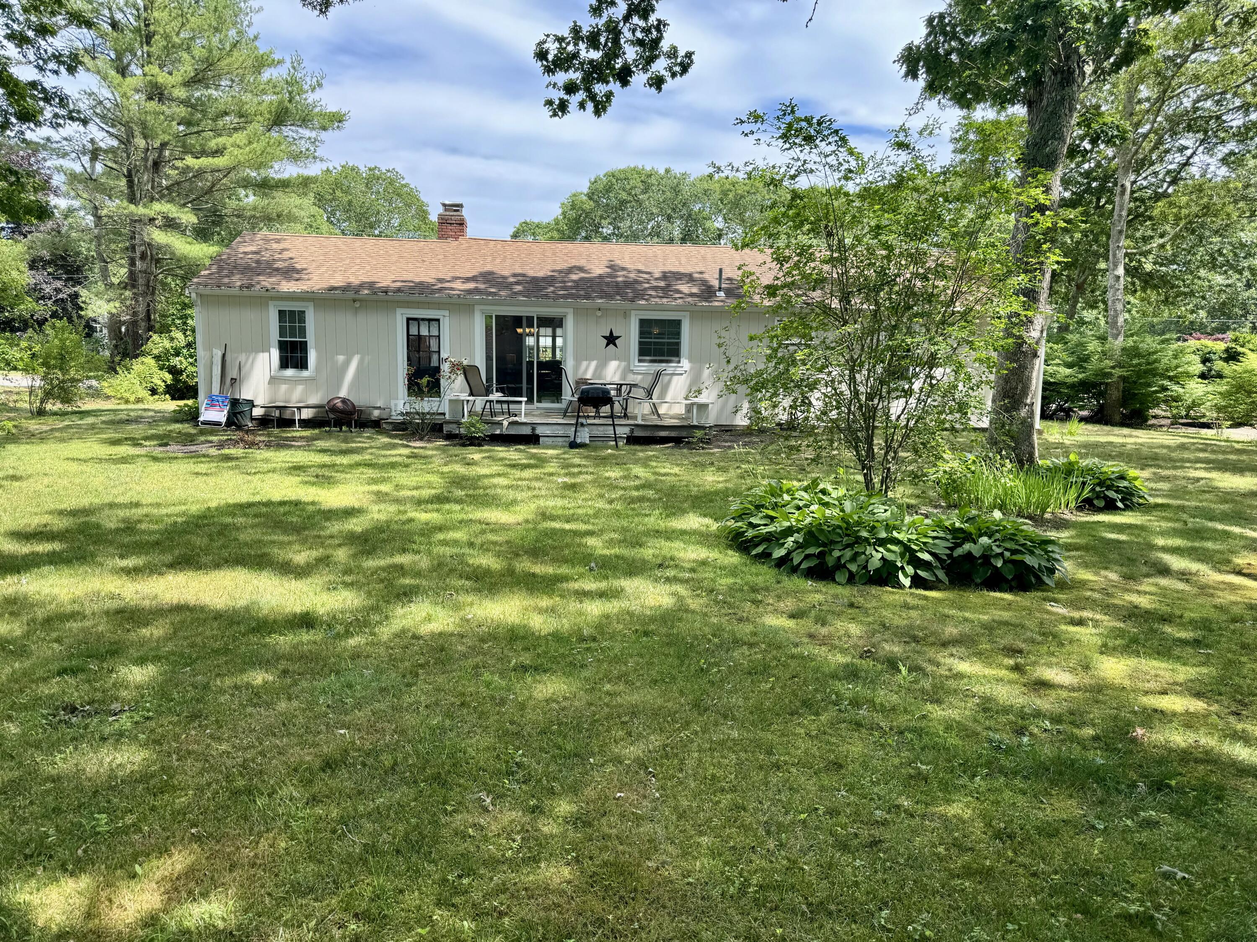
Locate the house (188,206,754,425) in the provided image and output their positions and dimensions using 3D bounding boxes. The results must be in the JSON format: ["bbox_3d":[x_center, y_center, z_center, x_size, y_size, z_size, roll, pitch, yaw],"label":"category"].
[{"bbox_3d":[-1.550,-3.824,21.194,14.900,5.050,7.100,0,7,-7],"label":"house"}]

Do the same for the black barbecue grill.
[{"bbox_3d":[-0.556,-0.887,14.300,0.820,1.050,0.600,0,7,-7],"label":"black barbecue grill"}]

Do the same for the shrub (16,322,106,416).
[{"bbox_3d":[-13.343,-2.434,20.400,1.850,2.200,1.800,1,7,0],"label":"shrub"}]

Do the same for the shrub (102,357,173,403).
[{"bbox_3d":[-14.437,-2.711,25.600,1.850,1.400,1.700,1,7,0],"label":"shrub"}]

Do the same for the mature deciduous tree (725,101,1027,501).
[{"bbox_3d":[2.831,-1.977,9.950,3.500,4.400,3.100,1,7,0],"label":"mature deciduous tree"}]

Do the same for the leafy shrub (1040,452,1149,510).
[{"bbox_3d":[5.015,0.091,9.400,1.200,0.500,1.100,1,7,0],"label":"leafy shrub"}]

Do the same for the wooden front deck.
[{"bbox_3d":[-1.061,-0.844,16.591,4.570,0.370,3.540,0,7,-7],"label":"wooden front deck"}]

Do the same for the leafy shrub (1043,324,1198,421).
[{"bbox_3d":[13.424,-2.720,23.900,4.200,2.650,3.300,1,7,0],"label":"leafy shrub"}]

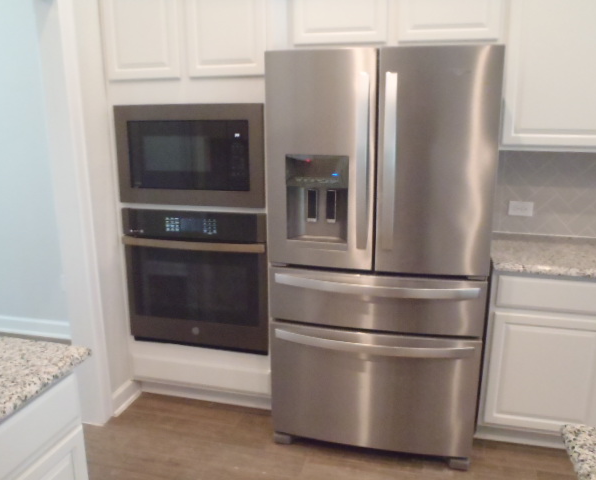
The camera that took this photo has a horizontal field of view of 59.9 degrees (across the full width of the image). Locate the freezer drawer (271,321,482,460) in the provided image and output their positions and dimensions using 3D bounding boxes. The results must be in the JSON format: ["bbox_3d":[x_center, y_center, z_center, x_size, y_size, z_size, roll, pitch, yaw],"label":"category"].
[{"bbox_3d":[0.320,0.664,2.298,0.901,0.554,0.146,3,13,14],"label":"freezer drawer"}]

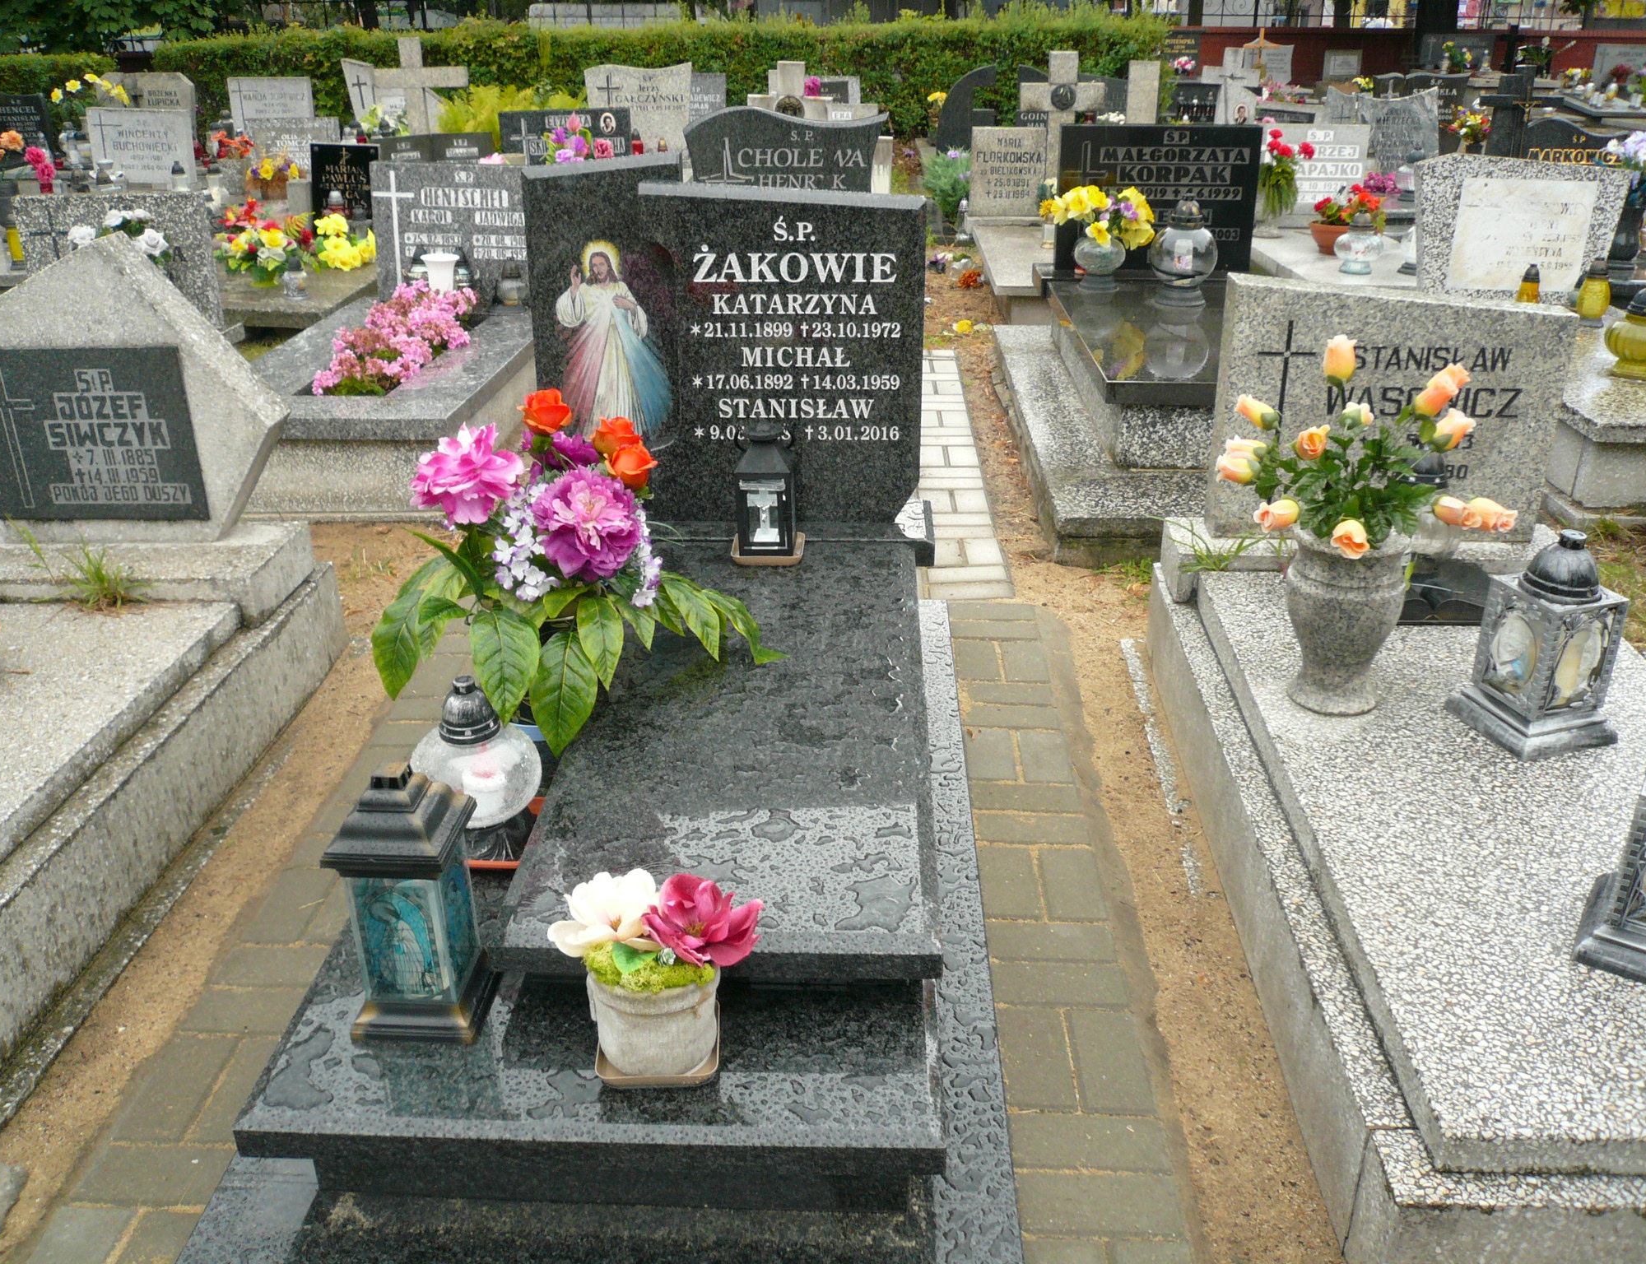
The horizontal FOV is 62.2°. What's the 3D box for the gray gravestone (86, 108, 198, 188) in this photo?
[{"bbox_3d":[-3.718,-2.634,7.431,0.570,0.390,0.090,1,25,4],"label":"gray gravestone"}]

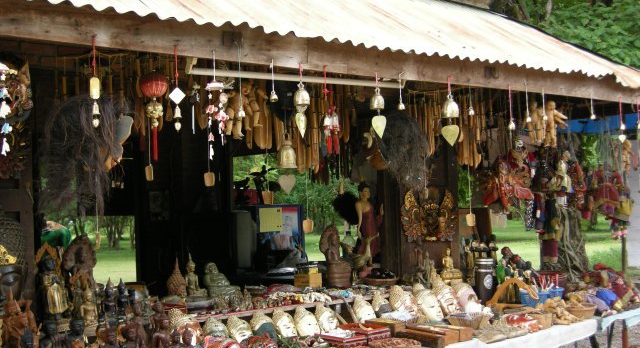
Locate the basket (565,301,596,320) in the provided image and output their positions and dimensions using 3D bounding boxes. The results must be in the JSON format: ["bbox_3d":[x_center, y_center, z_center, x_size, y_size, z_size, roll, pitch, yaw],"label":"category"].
[{"bbox_3d":[1.429,0.750,4.850,0.150,0.070,0.150,0,-3,-43],"label":"basket"}]

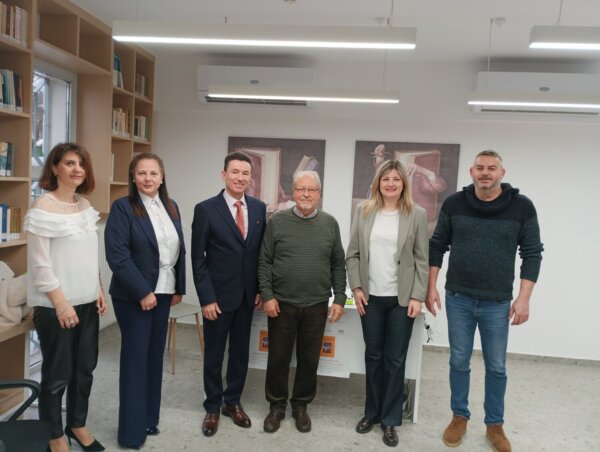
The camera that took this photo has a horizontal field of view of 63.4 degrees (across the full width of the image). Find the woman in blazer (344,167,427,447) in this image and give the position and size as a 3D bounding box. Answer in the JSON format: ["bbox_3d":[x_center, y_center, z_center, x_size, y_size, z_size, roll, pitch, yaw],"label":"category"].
[{"bbox_3d":[0.553,0.451,3.062,0.500,1.716,0.340,4,5,8],"label":"woman in blazer"}]

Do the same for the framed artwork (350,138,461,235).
[{"bbox_3d":[0.970,-0.295,4.539,0.945,0.950,0.030,4,5,7],"label":"framed artwork"}]

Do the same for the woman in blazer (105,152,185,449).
[{"bbox_3d":[-0.888,0.415,2.833,0.480,1.673,0.360,0,6,-34],"label":"woman in blazer"}]

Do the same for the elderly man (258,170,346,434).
[{"bbox_3d":[-0.012,0.465,3.090,0.540,1.623,0.330,3,5,-2],"label":"elderly man"}]

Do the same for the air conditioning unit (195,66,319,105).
[{"bbox_3d":[-0.390,-1.285,4.529,1.090,0.320,0.230,4,5,7],"label":"air conditioning unit"}]

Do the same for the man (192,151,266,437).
[{"bbox_3d":[-0.447,0.396,3.057,0.490,1.718,0.340,1,6,-26],"label":"man"}]

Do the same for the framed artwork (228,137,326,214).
[{"bbox_3d":[-0.245,-0.358,4.687,0.940,0.950,0.030,4,5,7],"label":"framed artwork"}]

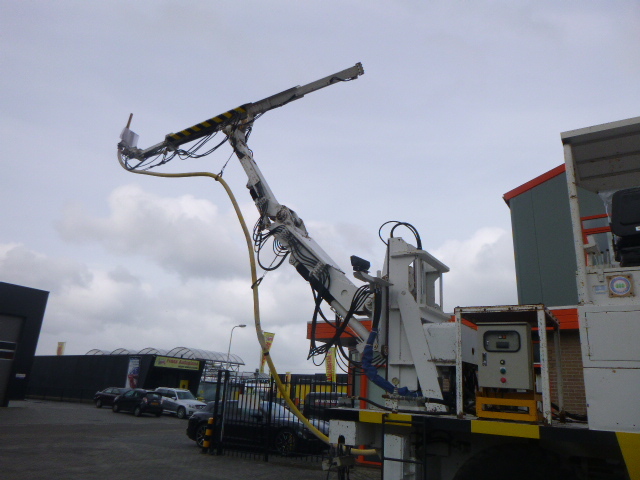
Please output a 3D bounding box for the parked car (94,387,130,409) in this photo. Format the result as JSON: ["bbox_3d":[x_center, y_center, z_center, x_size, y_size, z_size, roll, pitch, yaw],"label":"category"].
[{"bbox_3d":[-16.000,12.548,36.621,4.350,1.460,1.750,-8,-22,30],"label":"parked car"}]

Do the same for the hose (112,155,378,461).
[{"bbox_3d":[-1.497,0.371,6.396,4.606,4.450,0.840,-3,-19,19],"label":"hose"}]

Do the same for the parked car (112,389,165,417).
[{"bbox_3d":[-11.564,10.352,29.501,3.850,1.500,1.680,-11,-23,35],"label":"parked car"}]

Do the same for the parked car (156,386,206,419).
[{"bbox_3d":[-9.390,10.840,30.770,4.450,1.670,1.830,-9,-22,31],"label":"parked car"}]

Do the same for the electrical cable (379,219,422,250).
[{"bbox_3d":[1.002,-0.050,5.750,0.560,0.380,0.300,-9,-22,31],"label":"electrical cable"}]

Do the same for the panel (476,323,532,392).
[{"bbox_3d":[1.528,0.949,3.798,0.390,0.500,0.190,-7,-21,32],"label":"panel"}]

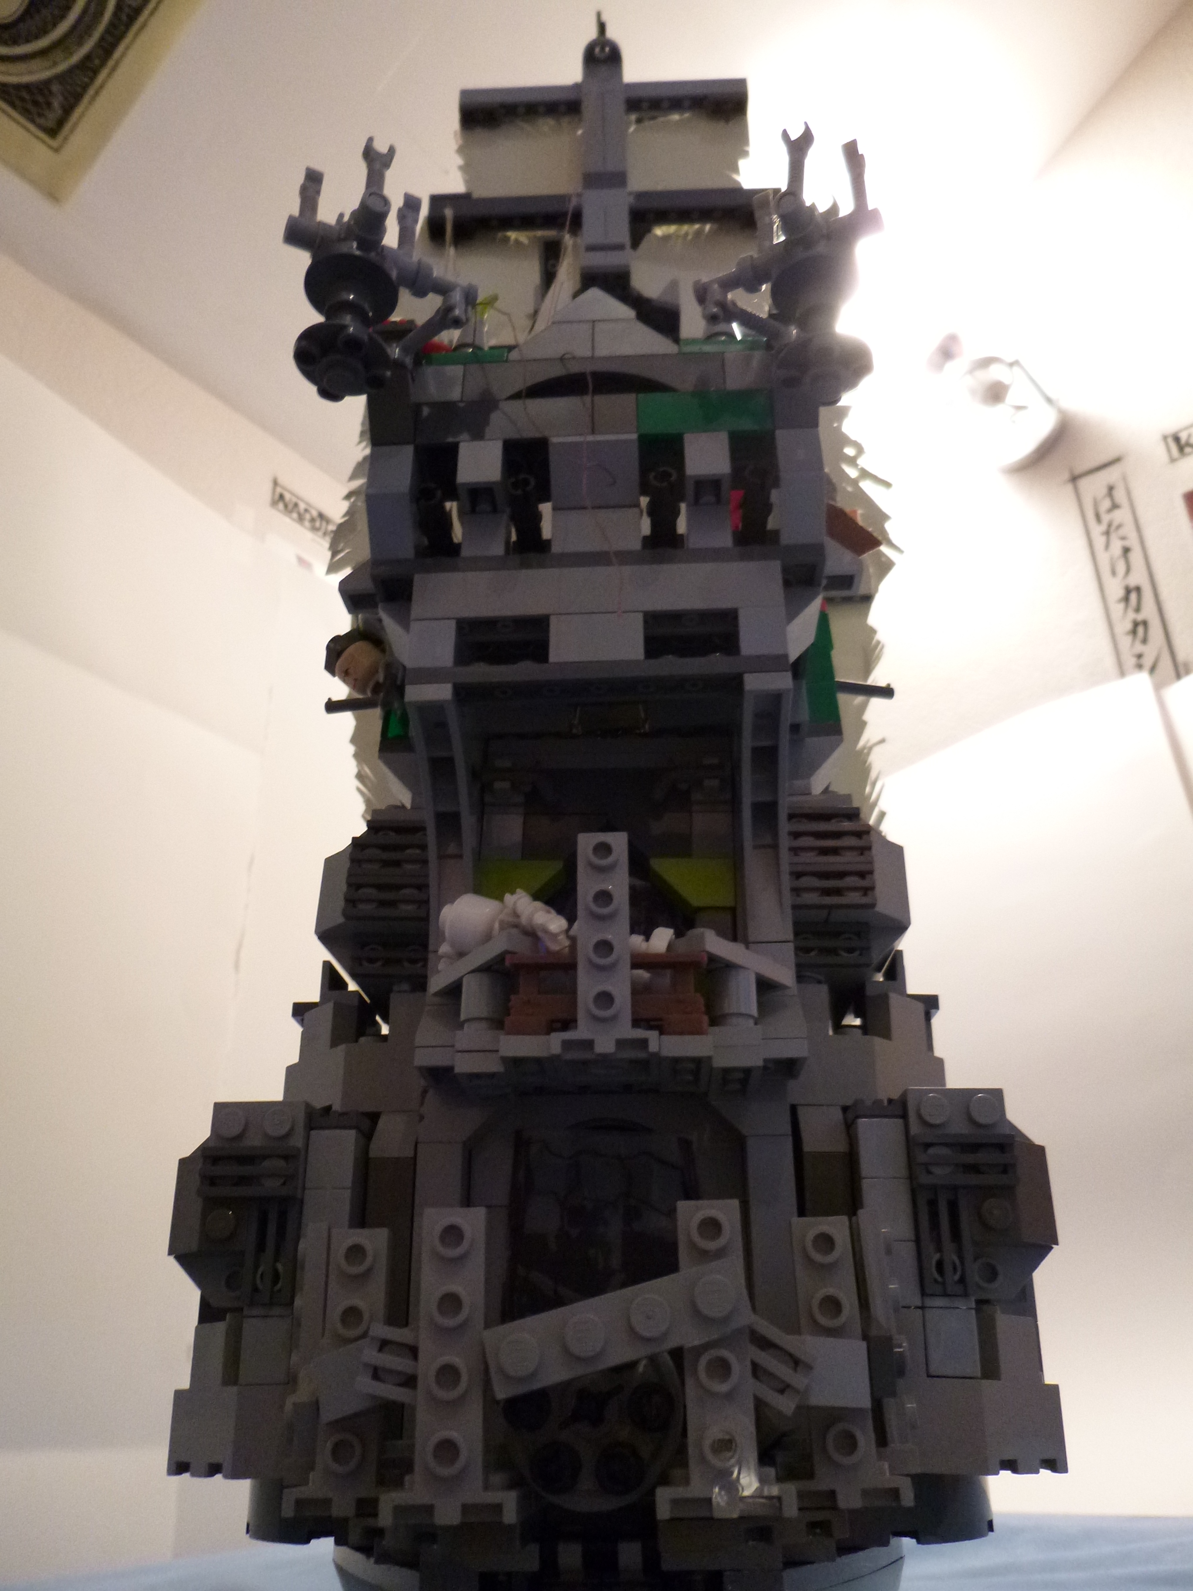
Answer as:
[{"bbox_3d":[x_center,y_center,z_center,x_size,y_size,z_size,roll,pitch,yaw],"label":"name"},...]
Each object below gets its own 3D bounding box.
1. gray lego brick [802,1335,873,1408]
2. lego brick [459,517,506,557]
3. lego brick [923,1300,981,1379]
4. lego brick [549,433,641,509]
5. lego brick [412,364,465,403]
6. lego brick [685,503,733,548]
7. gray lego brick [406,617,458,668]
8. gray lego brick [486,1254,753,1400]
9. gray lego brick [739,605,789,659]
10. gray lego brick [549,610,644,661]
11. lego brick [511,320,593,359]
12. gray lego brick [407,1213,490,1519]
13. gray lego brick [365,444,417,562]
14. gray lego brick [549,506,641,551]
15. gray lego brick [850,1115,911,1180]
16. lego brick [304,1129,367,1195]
[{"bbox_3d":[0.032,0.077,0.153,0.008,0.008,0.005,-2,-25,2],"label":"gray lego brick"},{"bbox_3d":[-0.020,-0.045,0.209,0.008,0.010,0.008,-2,-25,2],"label":"lego brick"},{"bbox_3d":[0.055,0.085,0.180,0.008,0.010,0.008,-2,-25,2],"label":"lego brick"},{"bbox_3d":[0.000,-0.056,0.207,0.016,0.010,0.014,-2,-25,2],"label":"lego brick"},{"bbox_3d":[-0.029,-0.074,0.214,0.008,0.010,0.008,-2,-25,2],"label":"lego brick"},{"bbox_3d":[0.020,-0.046,0.208,0.008,0.010,0.008,-2,-25,2],"label":"lego brick"},{"bbox_3d":[-0.028,-0.024,0.199,0.008,0.010,0.008,-2,-25,2],"label":"gray lego brick"},{"bbox_3d":[0.003,0.065,0.141,0.032,0.008,0.005,-15,-25,-4],"label":"gray lego brick"},{"bbox_3d":[0.028,-0.026,0.197,0.008,0.010,0.008,-2,-25,2],"label":"gray lego brick"},{"bbox_3d":[0.001,-0.025,0.198,0.016,0.010,0.008,-2,-25,2],"label":"gray lego brick"},{"bbox_3d":[-0.009,-0.083,0.217,0.016,0.010,0.008,-2,-25,2],"label":"lego brick"},{"bbox_3d":[-0.018,0.070,0.145,0.008,0.034,0.005,-2,-25,2],"label":"gray lego brick"},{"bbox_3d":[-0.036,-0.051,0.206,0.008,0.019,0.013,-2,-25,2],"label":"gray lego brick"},{"bbox_3d":[0.000,-0.046,0.209,0.016,0.010,0.008,-2,-25,2],"label":"gray lego brick"},{"bbox_3d":[0.047,0.060,0.193,0.008,0.010,0.008,-2,-25,2],"label":"gray lego brick"},{"bbox_3d":[-0.045,0.064,0.201,0.008,0.010,0.008,-2,-25,2],"label":"lego brick"}]

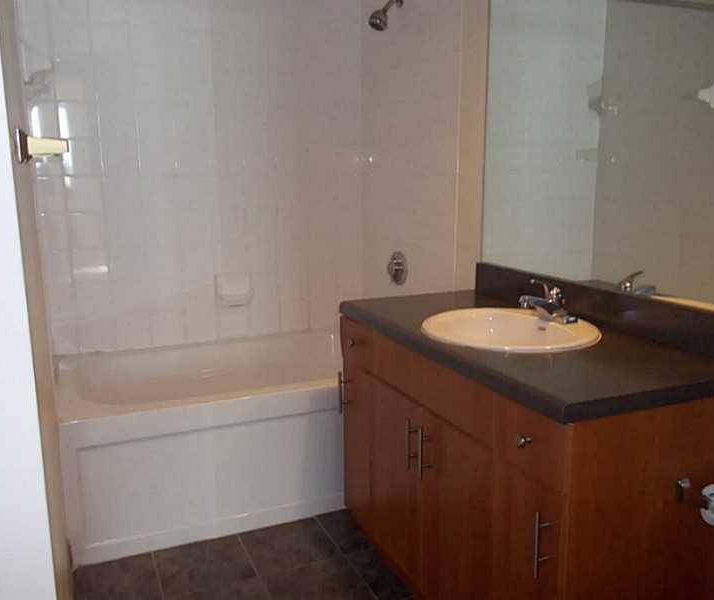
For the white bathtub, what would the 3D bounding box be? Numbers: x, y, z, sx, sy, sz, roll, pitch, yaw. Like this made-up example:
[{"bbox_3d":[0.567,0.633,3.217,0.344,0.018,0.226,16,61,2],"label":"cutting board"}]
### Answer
[{"bbox_3d":[-0.465,0.532,2.959,1.520,0.515,0.910,-5,11,-23],"label":"white bathtub"}]

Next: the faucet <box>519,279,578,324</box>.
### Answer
[{"bbox_3d":[0.547,-0.001,1.998,0.147,0.128,0.155,-5,11,-23],"label":"faucet"}]

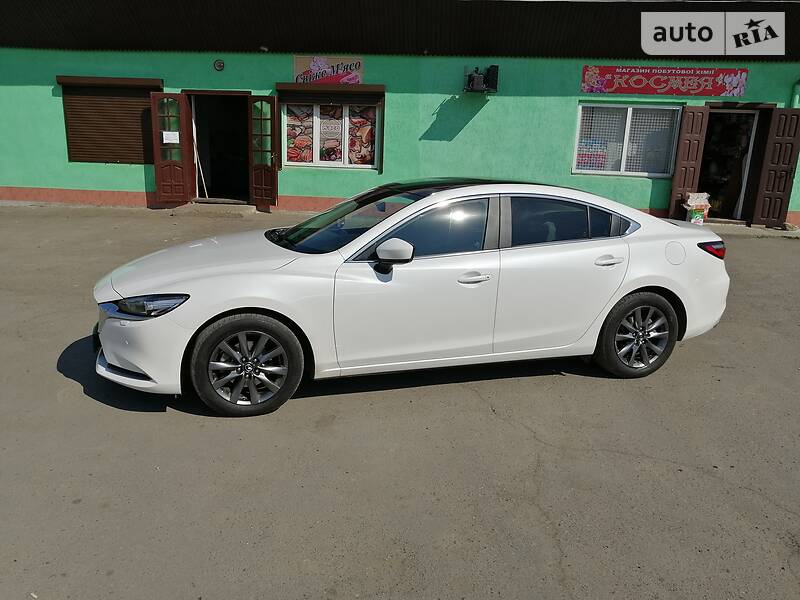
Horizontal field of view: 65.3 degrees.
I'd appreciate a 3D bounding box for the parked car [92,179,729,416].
[{"bbox_3d":[0.231,-0.237,4.946,4.870,1.450,1.860,-3,13,-17],"label":"parked car"}]

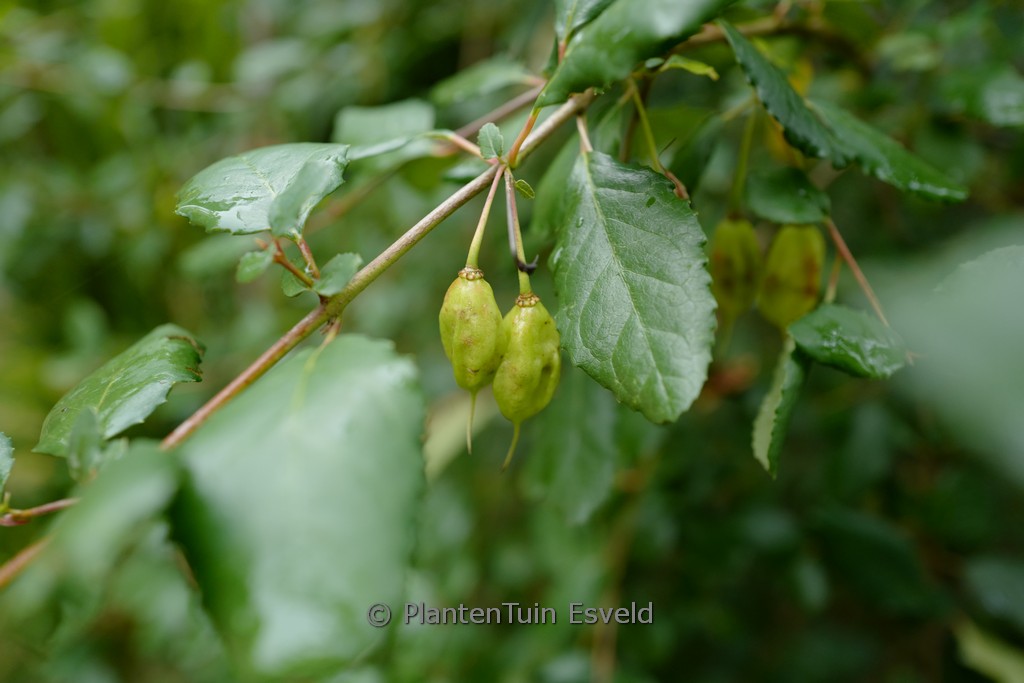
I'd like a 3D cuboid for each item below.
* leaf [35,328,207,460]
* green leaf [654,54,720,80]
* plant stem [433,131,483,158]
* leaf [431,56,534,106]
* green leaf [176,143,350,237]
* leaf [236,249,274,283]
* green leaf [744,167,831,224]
[{"bbox_3d":[-0.118,0.015,0.240,0.052,0.013,0.032,-34,47,-13],"label":"leaf"},{"bbox_3d":[0.063,-0.100,0.290,0.024,0.008,0.009,7,12,4],"label":"green leaf"},{"bbox_3d":[-0.018,-0.067,0.270,0.019,0.004,0.004,30,0,11],"label":"plant stem"},{"bbox_3d":[-0.011,-0.101,0.310,0.038,0.010,0.026,-11,48,-19],"label":"leaf"},{"bbox_3d":[-0.078,-0.048,0.250,0.052,0.016,0.046,-25,42,-16],"label":"green leaf"},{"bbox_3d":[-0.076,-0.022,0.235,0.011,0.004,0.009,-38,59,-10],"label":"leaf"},{"bbox_3d":[0.094,-0.050,0.272,0.029,0.008,0.022,14,55,18],"label":"green leaf"}]

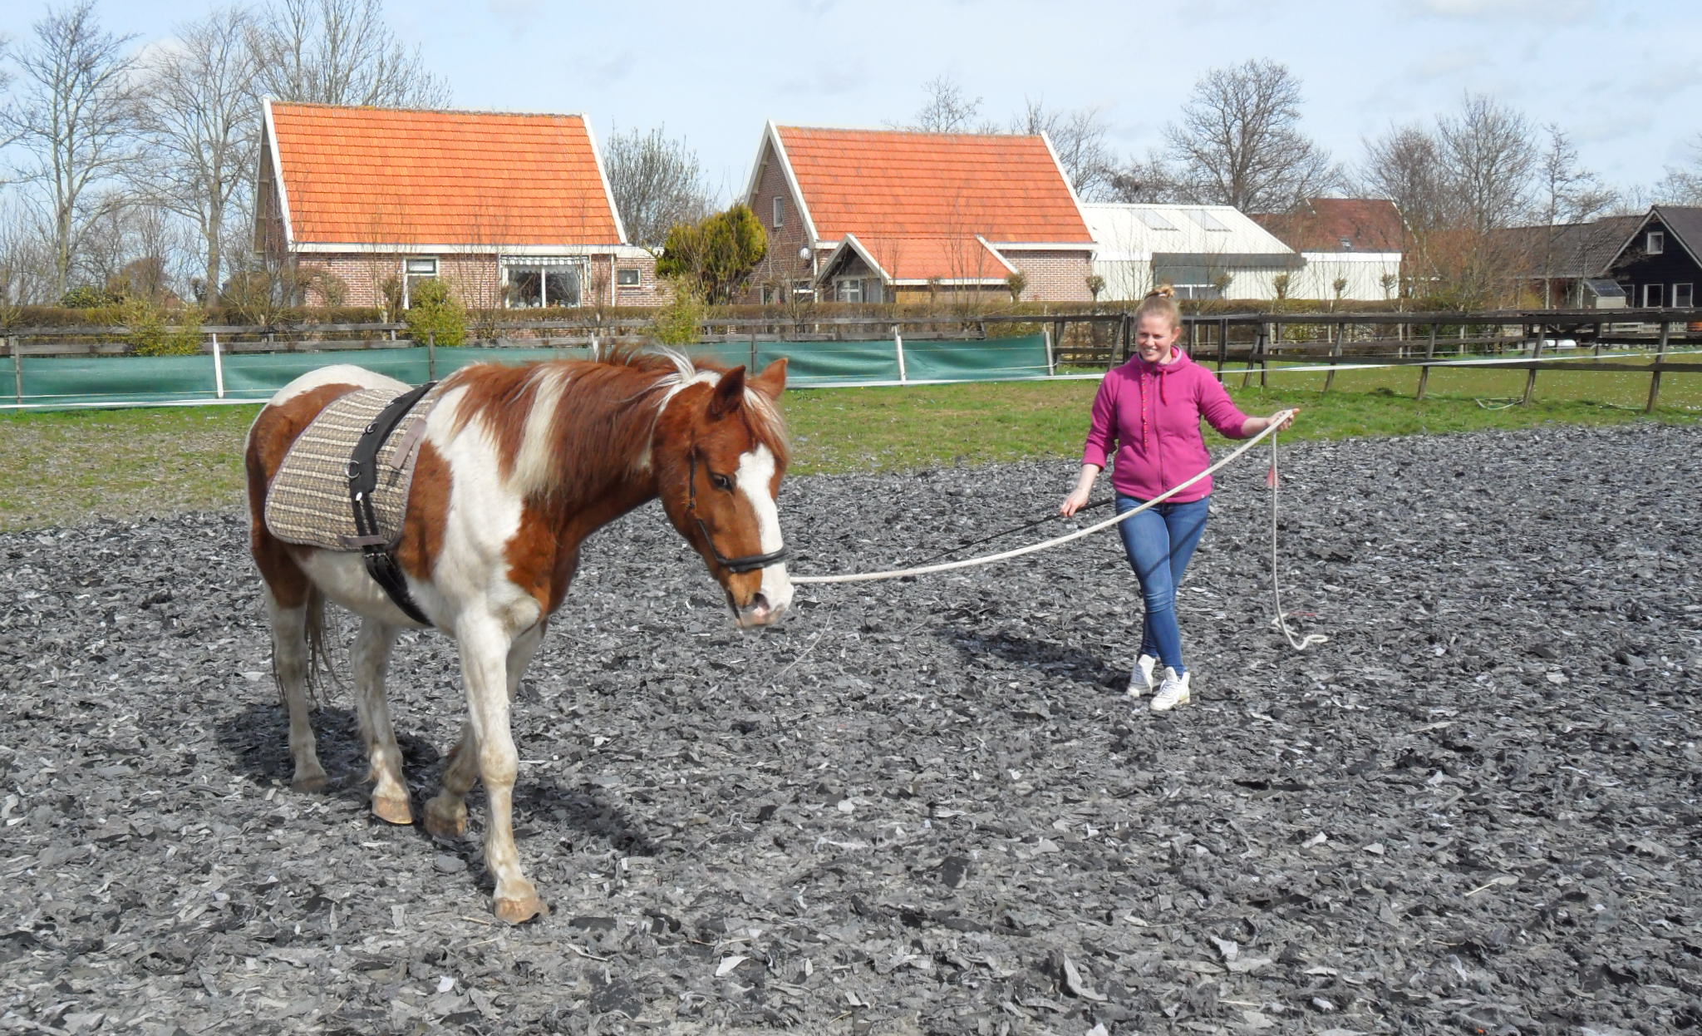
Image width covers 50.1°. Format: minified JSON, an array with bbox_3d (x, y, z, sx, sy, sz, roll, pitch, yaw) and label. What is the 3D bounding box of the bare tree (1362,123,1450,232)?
[{"bbox_3d":[24.564,-13.075,81.009,4.080,8.790,4.080,0,7,0],"label":"bare tree"}]

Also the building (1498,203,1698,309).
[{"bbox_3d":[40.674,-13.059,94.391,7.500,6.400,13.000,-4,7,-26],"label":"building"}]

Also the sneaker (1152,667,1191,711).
[{"bbox_3d":[1.344,0.709,7.680,0.105,0.138,0.280,3,8,31],"label":"sneaker"}]

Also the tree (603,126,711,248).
[{"bbox_3d":[-7.656,-11.284,71.144,4.530,7.910,4.530,0,7,0],"label":"tree"}]

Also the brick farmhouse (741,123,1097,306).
[{"bbox_3d":[2.798,-8.869,56.541,9.700,6.720,10.000,-4,8,-25],"label":"brick farmhouse"}]

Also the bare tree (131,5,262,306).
[{"bbox_3d":[-19.806,-10.117,55.187,4.200,10.593,4.200,-1,6,0],"label":"bare tree"}]

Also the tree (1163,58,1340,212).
[{"bbox_3d":[18.899,-15.578,86.738,8.550,12.360,8.550,0,7,0],"label":"tree"}]

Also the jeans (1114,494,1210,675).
[{"bbox_3d":[1.256,0.188,7.334,0.370,0.840,0.280,2,7,16],"label":"jeans"}]

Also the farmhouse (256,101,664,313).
[{"bbox_3d":[-10.426,-7.482,48.507,9.700,6.633,5.777,-4,7,-26],"label":"farmhouse"}]

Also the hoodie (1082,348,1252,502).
[{"bbox_3d":[1.259,-0.371,7.253,0.660,0.600,0.340,2,7,16],"label":"hoodie"}]

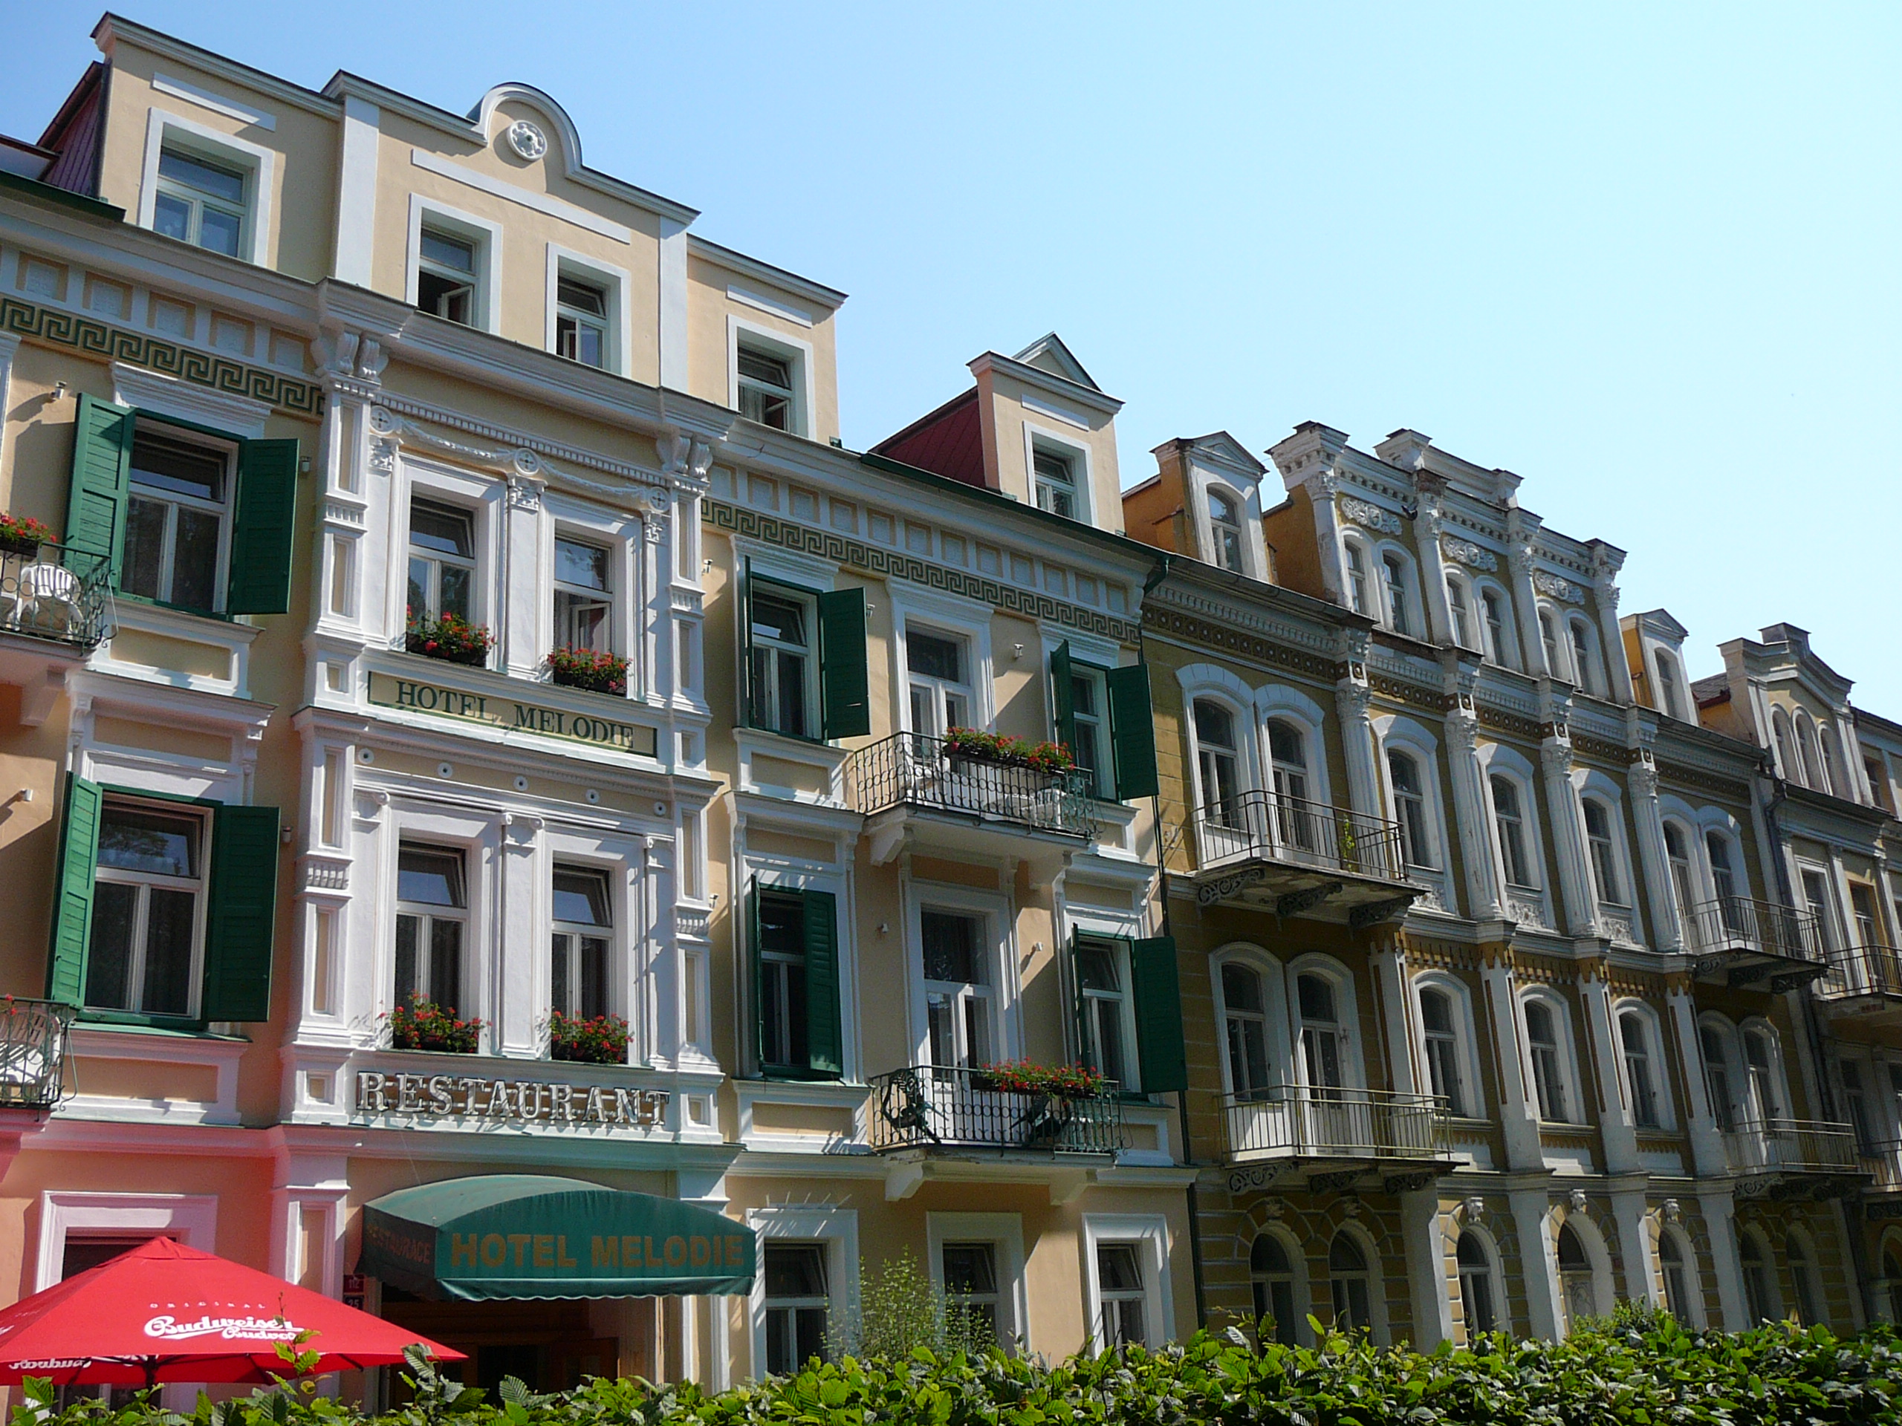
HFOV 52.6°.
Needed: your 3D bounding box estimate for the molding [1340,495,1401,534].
[{"bbox_3d":[7.211,-3.331,32.853,1.600,0.510,0.120,13,-25,-39],"label":"molding"}]

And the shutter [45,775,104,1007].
[{"bbox_3d":[-7.859,1.603,17.340,0.050,2.066,0.522,-5,-19,5],"label":"shutter"}]

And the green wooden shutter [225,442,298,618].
[{"bbox_3d":[-6.962,-1.910,19.574,0.535,1.942,0.050,-2,-19,-3],"label":"green wooden shutter"}]

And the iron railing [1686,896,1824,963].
[{"bbox_3d":[16.252,4.543,38.697,3.571,1.088,1.097,13,-25,-39],"label":"iron railing"}]

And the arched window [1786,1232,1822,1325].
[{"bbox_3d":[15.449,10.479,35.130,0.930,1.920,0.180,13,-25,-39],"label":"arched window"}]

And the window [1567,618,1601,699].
[{"bbox_3d":[12.203,-1.044,37.215,0.729,1.650,0.200,13,-25,-39],"label":"window"}]

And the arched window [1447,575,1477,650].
[{"bbox_3d":[9.519,-1.755,36.050,0.744,1.581,0.186,13,-25,-39],"label":"arched window"}]

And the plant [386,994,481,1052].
[{"bbox_3d":[-5.278,3.172,19.560,1.060,0.558,0.316,13,-25,-39],"label":"plant"}]

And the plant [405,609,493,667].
[{"bbox_3d":[-5.502,-0.806,20.943,1.023,0.493,0.316,13,-25,-39],"label":"plant"}]

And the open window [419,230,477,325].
[{"bbox_3d":[-5.726,-4.858,21.899,0.780,1.340,0.200,13,-25,-39],"label":"open window"}]

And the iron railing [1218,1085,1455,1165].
[{"bbox_3d":[5.438,5.894,27.106,3.388,0.940,1.355,13,-25,-39],"label":"iron railing"}]

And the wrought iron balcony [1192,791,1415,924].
[{"bbox_3d":[5.146,2.174,27.878,3.420,1.360,1.180,13,-25,-39],"label":"wrought iron balcony"}]

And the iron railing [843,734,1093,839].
[{"bbox_3d":[0.377,1.095,25.522,3.367,0.949,0.986,13,-25,-39],"label":"iron railing"}]

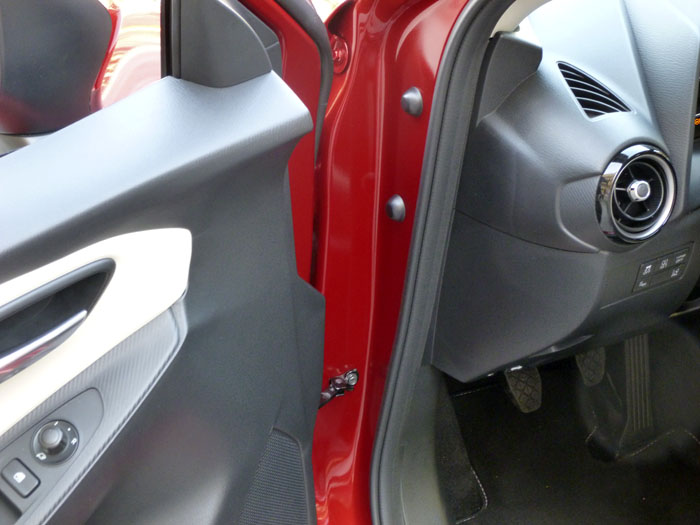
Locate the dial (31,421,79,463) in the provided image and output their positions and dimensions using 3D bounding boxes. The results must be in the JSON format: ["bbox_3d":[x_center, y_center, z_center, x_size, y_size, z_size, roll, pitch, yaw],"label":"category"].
[{"bbox_3d":[-0.220,0.132,0.826,0.036,0.013,0.036,-3,55,4],"label":"dial"}]

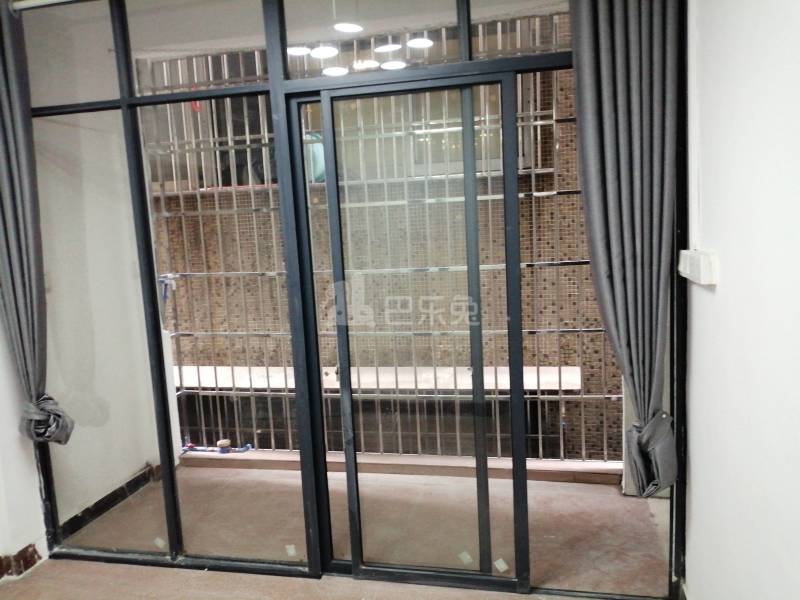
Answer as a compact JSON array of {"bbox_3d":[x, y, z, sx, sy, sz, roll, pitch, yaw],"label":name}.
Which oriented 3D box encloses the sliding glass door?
[{"bbox_3d":[0.082,0.192,2.503,0.850,2.088,0.080,-1,8,12],"label":"sliding glass door"}]

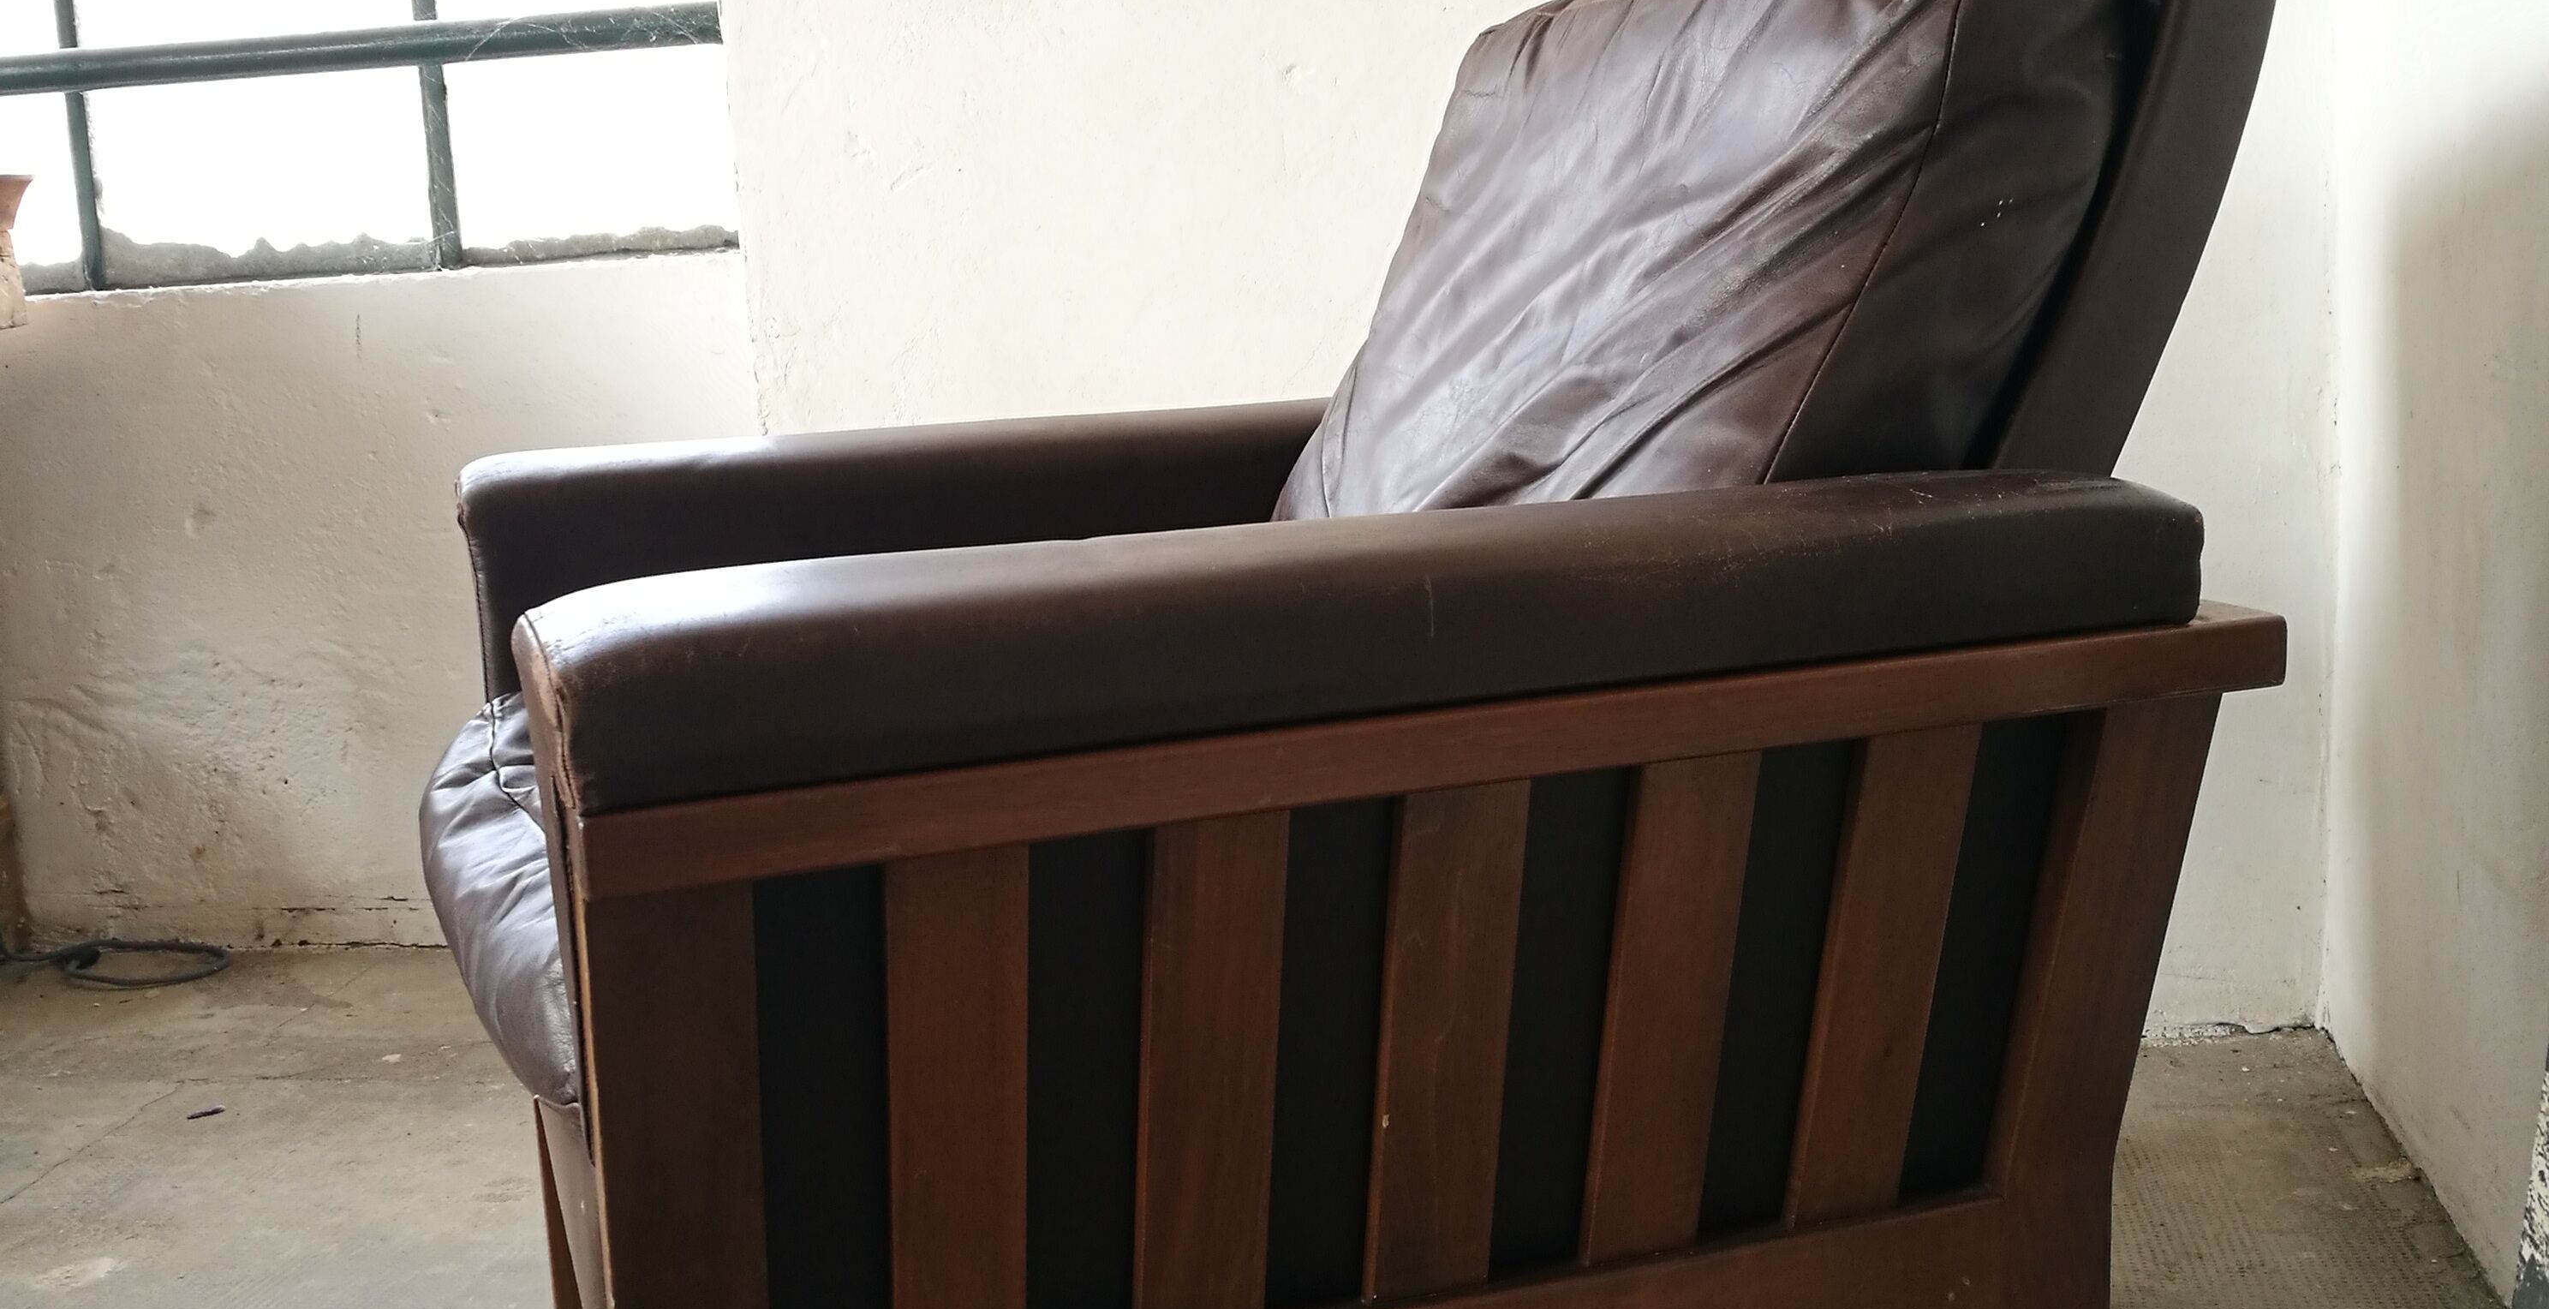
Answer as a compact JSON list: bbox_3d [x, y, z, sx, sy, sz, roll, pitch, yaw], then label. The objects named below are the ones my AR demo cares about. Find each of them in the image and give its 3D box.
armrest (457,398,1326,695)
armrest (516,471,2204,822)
[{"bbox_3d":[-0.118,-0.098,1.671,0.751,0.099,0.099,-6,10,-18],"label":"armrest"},{"bbox_3d":[0.058,-0.022,1.155,0.748,0.085,0.099,-6,10,-18],"label":"armrest"}]

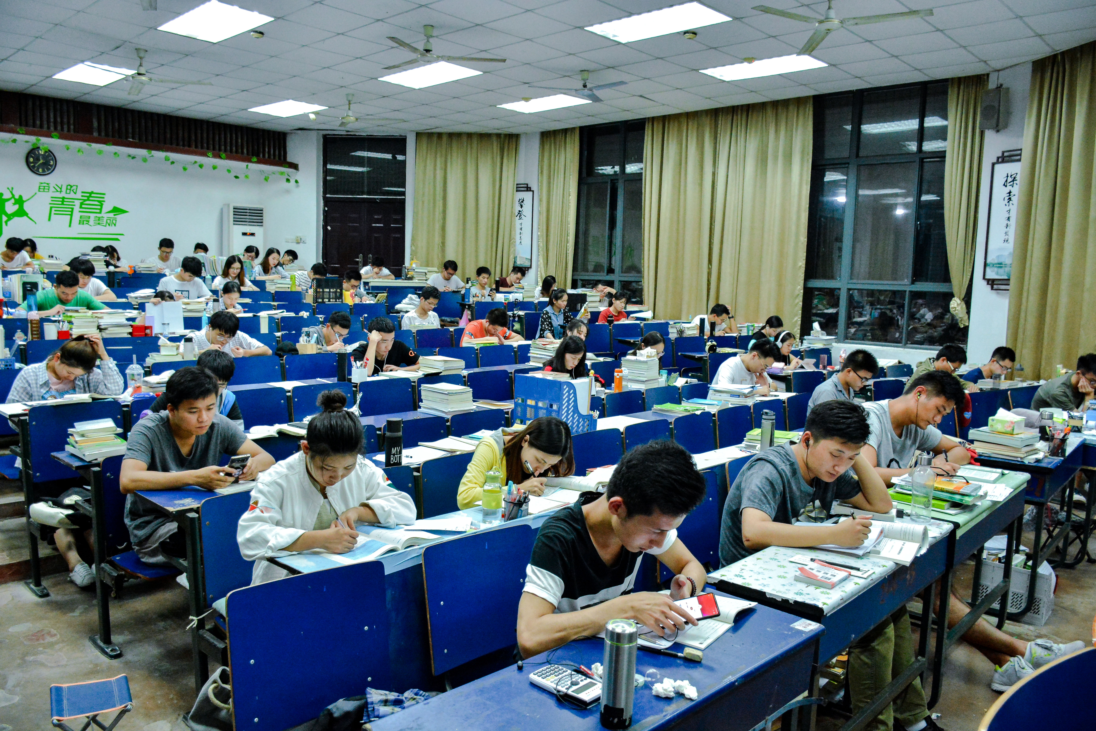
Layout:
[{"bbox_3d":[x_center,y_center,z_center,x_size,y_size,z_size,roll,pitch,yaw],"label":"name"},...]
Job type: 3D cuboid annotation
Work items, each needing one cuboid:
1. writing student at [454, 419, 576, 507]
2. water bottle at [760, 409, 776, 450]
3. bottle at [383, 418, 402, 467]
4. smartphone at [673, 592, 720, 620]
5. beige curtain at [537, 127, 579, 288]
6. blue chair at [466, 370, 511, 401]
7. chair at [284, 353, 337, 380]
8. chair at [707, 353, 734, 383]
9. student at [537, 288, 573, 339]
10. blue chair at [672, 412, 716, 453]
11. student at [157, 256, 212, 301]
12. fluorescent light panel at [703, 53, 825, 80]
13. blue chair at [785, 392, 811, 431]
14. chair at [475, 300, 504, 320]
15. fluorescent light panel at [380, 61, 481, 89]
[{"bbox_3d":[-0.139,0.703,3.629,0.620,1.000,0.620,7,8,43],"label":"writing student"},{"bbox_3d":[1.156,0.341,4.304,0.073,0.234,0.075,7,8,43],"label":"water bottle"},{"bbox_3d":[-0.711,0.358,3.780,0.077,0.224,0.077,1,6,0],"label":"bottle"},{"bbox_3d":[0.358,0.635,2.130,0.155,0.010,0.075,-14,31,3],"label":"smartphone"},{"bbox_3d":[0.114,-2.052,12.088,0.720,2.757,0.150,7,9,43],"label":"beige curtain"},{"bbox_3d":[-0.342,0.459,6.432,0.420,0.790,0.470,7,8,43],"label":"blue chair"},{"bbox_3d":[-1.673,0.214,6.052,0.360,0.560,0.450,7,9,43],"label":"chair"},{"bbox_3d":[1.848,0.281,8.107,0.460,0.780,0.450,-3,7,-35],"label":"chair"},{"bbox_3d":[0.094,-0.388,10.007,0.470,1.117,0.680,-3,7,-36],"label":"student"},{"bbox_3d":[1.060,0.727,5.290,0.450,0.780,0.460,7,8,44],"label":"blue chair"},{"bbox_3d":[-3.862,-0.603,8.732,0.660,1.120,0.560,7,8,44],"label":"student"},{"bbox_3d":[2.141,-3.004,8.218,1.190,0.060,0.590,7,8,43],"label":"fluorescent light panel"},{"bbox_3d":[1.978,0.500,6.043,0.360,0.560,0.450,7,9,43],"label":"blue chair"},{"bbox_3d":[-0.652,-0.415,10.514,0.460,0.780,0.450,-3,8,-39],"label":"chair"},{"bbox_3d":[-1.291,-3.162,8.945,1.190,0.060,0.590,7,8,43],"label":"fluorescent light panel"}]

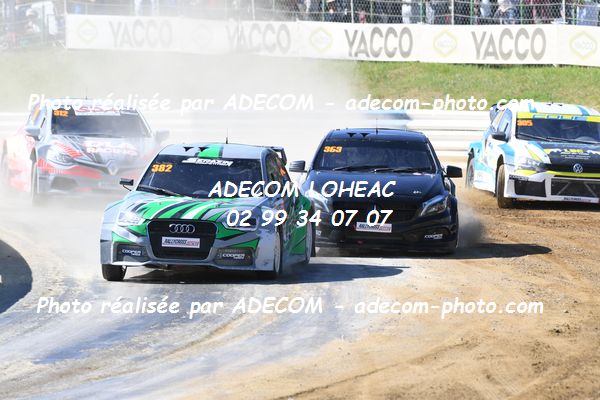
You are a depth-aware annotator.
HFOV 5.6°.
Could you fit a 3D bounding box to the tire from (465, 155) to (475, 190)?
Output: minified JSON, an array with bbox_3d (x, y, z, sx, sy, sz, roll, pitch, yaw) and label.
[{"bbox_3d":[2.453,-0.332,84.500,0.240,0.640,0.640,0,3,-7],"label":"tire"}]

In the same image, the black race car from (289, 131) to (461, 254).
[{"bbox_3d":[0.855,-0.152,70.416,1.880,1.350,4.300,1,3,1],"label":"black race car"}]

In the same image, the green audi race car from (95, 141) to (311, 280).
[{"bbox_3d":[-0.929,0.081,66.024,1.870,1.370,4.150,1,3,7],"label":"green audi race car"}]

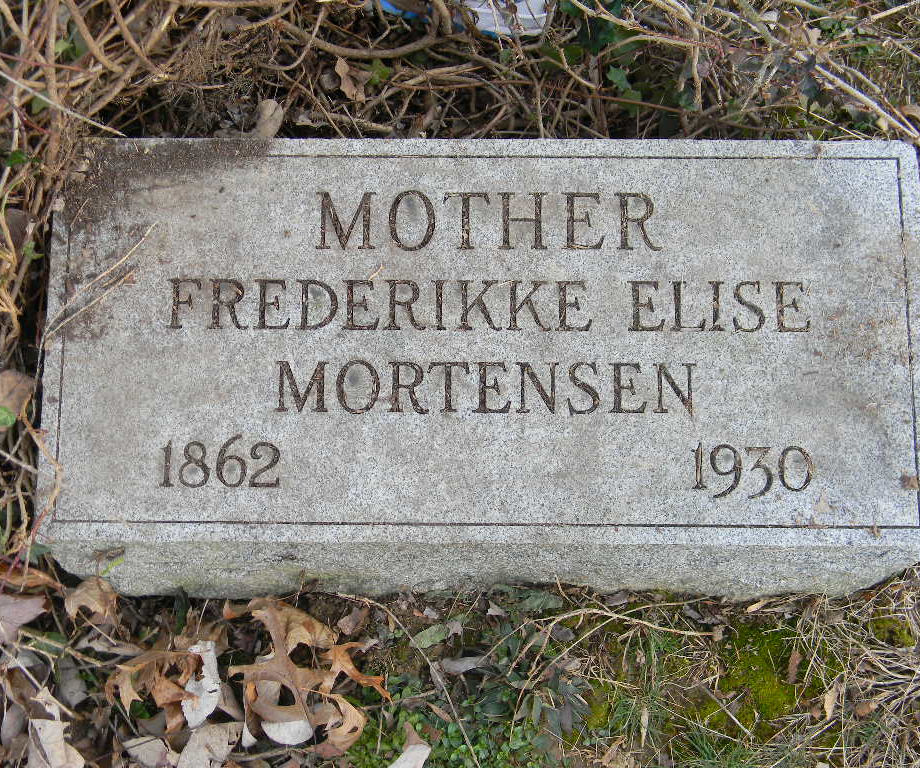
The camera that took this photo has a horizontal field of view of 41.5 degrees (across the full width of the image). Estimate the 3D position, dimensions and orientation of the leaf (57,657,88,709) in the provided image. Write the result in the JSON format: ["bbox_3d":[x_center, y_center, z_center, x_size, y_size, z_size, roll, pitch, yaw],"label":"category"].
[{"bbox_3d":[-0.276,0.210,0.857,0.017,0.014,0.037,-24,75,-7],"label":"leaf"}]

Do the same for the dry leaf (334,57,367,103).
[{"bbox_3d":[-0.084,-0.232,0.925,0.025,0.020,0.031,0,74,0],"label":"dry leaf"}]

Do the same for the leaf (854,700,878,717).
[{"bbox_3d":[0.289,0.231,0.862,0.018,0.006,0.011,0,74,0],"label":"leaf"}]

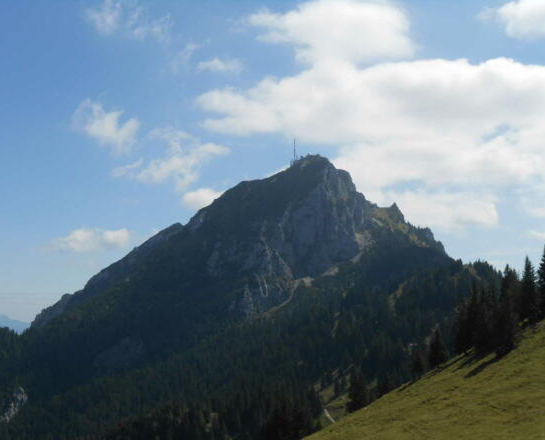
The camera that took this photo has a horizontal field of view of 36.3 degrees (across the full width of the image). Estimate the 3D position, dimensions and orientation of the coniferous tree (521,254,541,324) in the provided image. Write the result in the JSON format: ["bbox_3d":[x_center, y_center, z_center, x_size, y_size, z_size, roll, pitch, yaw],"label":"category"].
[{"bbox_3d":[43.930,12.340,142.000,3.420,12.210,3.420,0,-6,0],"label":"coniferous tree"}]

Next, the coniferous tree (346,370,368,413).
[{"bbox_3d":[13.950,28.400,138.000,3.650,7.460,3.650,0,-6,0],"label":"coniferous tree"}]

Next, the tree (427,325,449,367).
[{"bbox_3d":[25.580,19.590,128.000,3.390,6.980,3.390,0,-6,0],"label":"tree"}]

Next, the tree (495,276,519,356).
[{"bbox_3d":[33.950,13.940,120.000,3.470,11.560,3.470,0,-6,0],"label":"tree"}]

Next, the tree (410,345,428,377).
[{"bbox_3d":[23.900,23.210,136.000,2.950,5.660,2.950,0,-6,0],"label":"tree"}]

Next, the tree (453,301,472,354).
[{"bbox_3d":[28.820,16.390,126.000,2.730,8.350,2.730,0,-6,0],"label":"tree"}]

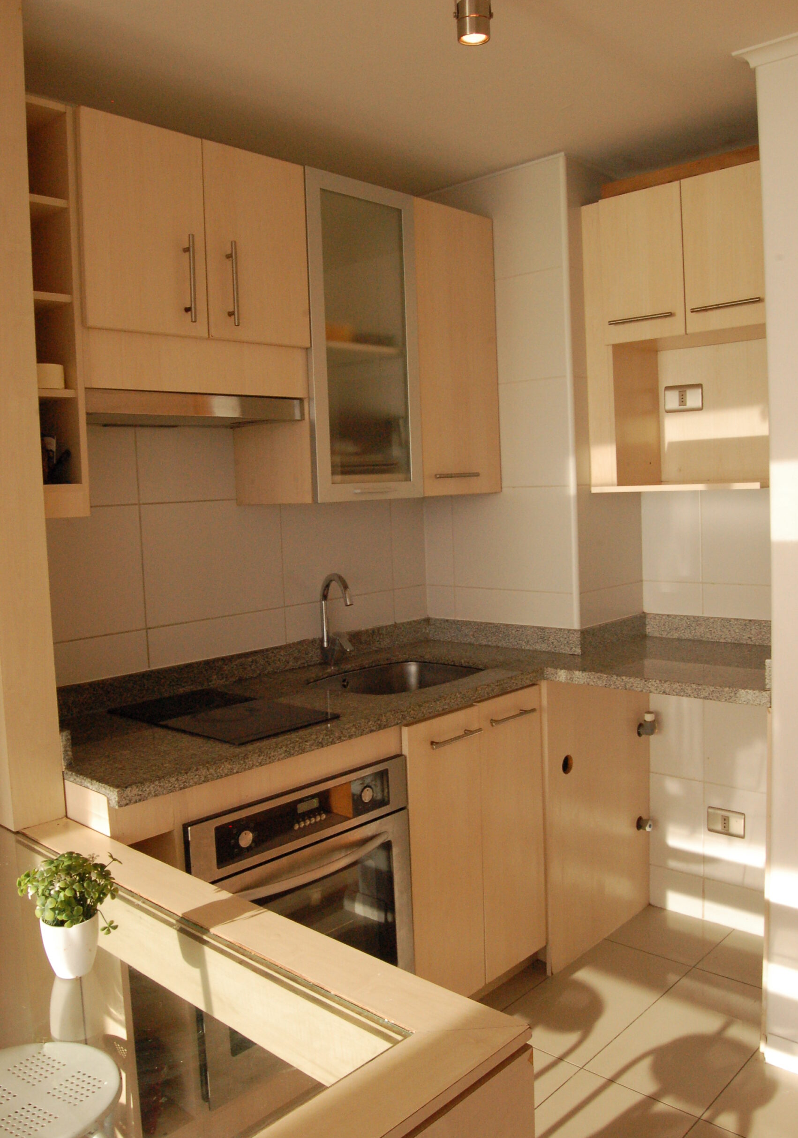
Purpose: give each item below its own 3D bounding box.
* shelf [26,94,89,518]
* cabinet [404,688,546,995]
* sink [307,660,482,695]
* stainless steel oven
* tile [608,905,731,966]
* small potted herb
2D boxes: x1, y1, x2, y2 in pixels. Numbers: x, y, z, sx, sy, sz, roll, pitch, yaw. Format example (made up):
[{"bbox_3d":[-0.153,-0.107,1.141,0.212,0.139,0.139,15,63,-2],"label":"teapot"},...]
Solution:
[{"bbox_3d":[-0.845,-0.527,1.926,0.320,0.842,0.180,2,5,43],"label":"shelf"},{"bbox_3d":[0.015,0.737,2.548,0.580,0.793,0.583,2,5,43],"label":"cabinet"},{"bbox_3d":[0.004,0.401,2.664,0.369,0.170,0.487,2,5,43],"label":"sink"},{"bbox_3d":[-0.380,0.730,2.071,0.550,0.579,0.598,2,5,43],"label":"stainless steel oven"},{"bbox_3d":[0.854,1.153,2.833,0.289,0.010,0.302,2,5,43],"label":"tile"},{"bbox_3d":[-0.414,0.428,1.122,0.120,0.157,0.120,2,5,43],"label":"small potted herb"}]

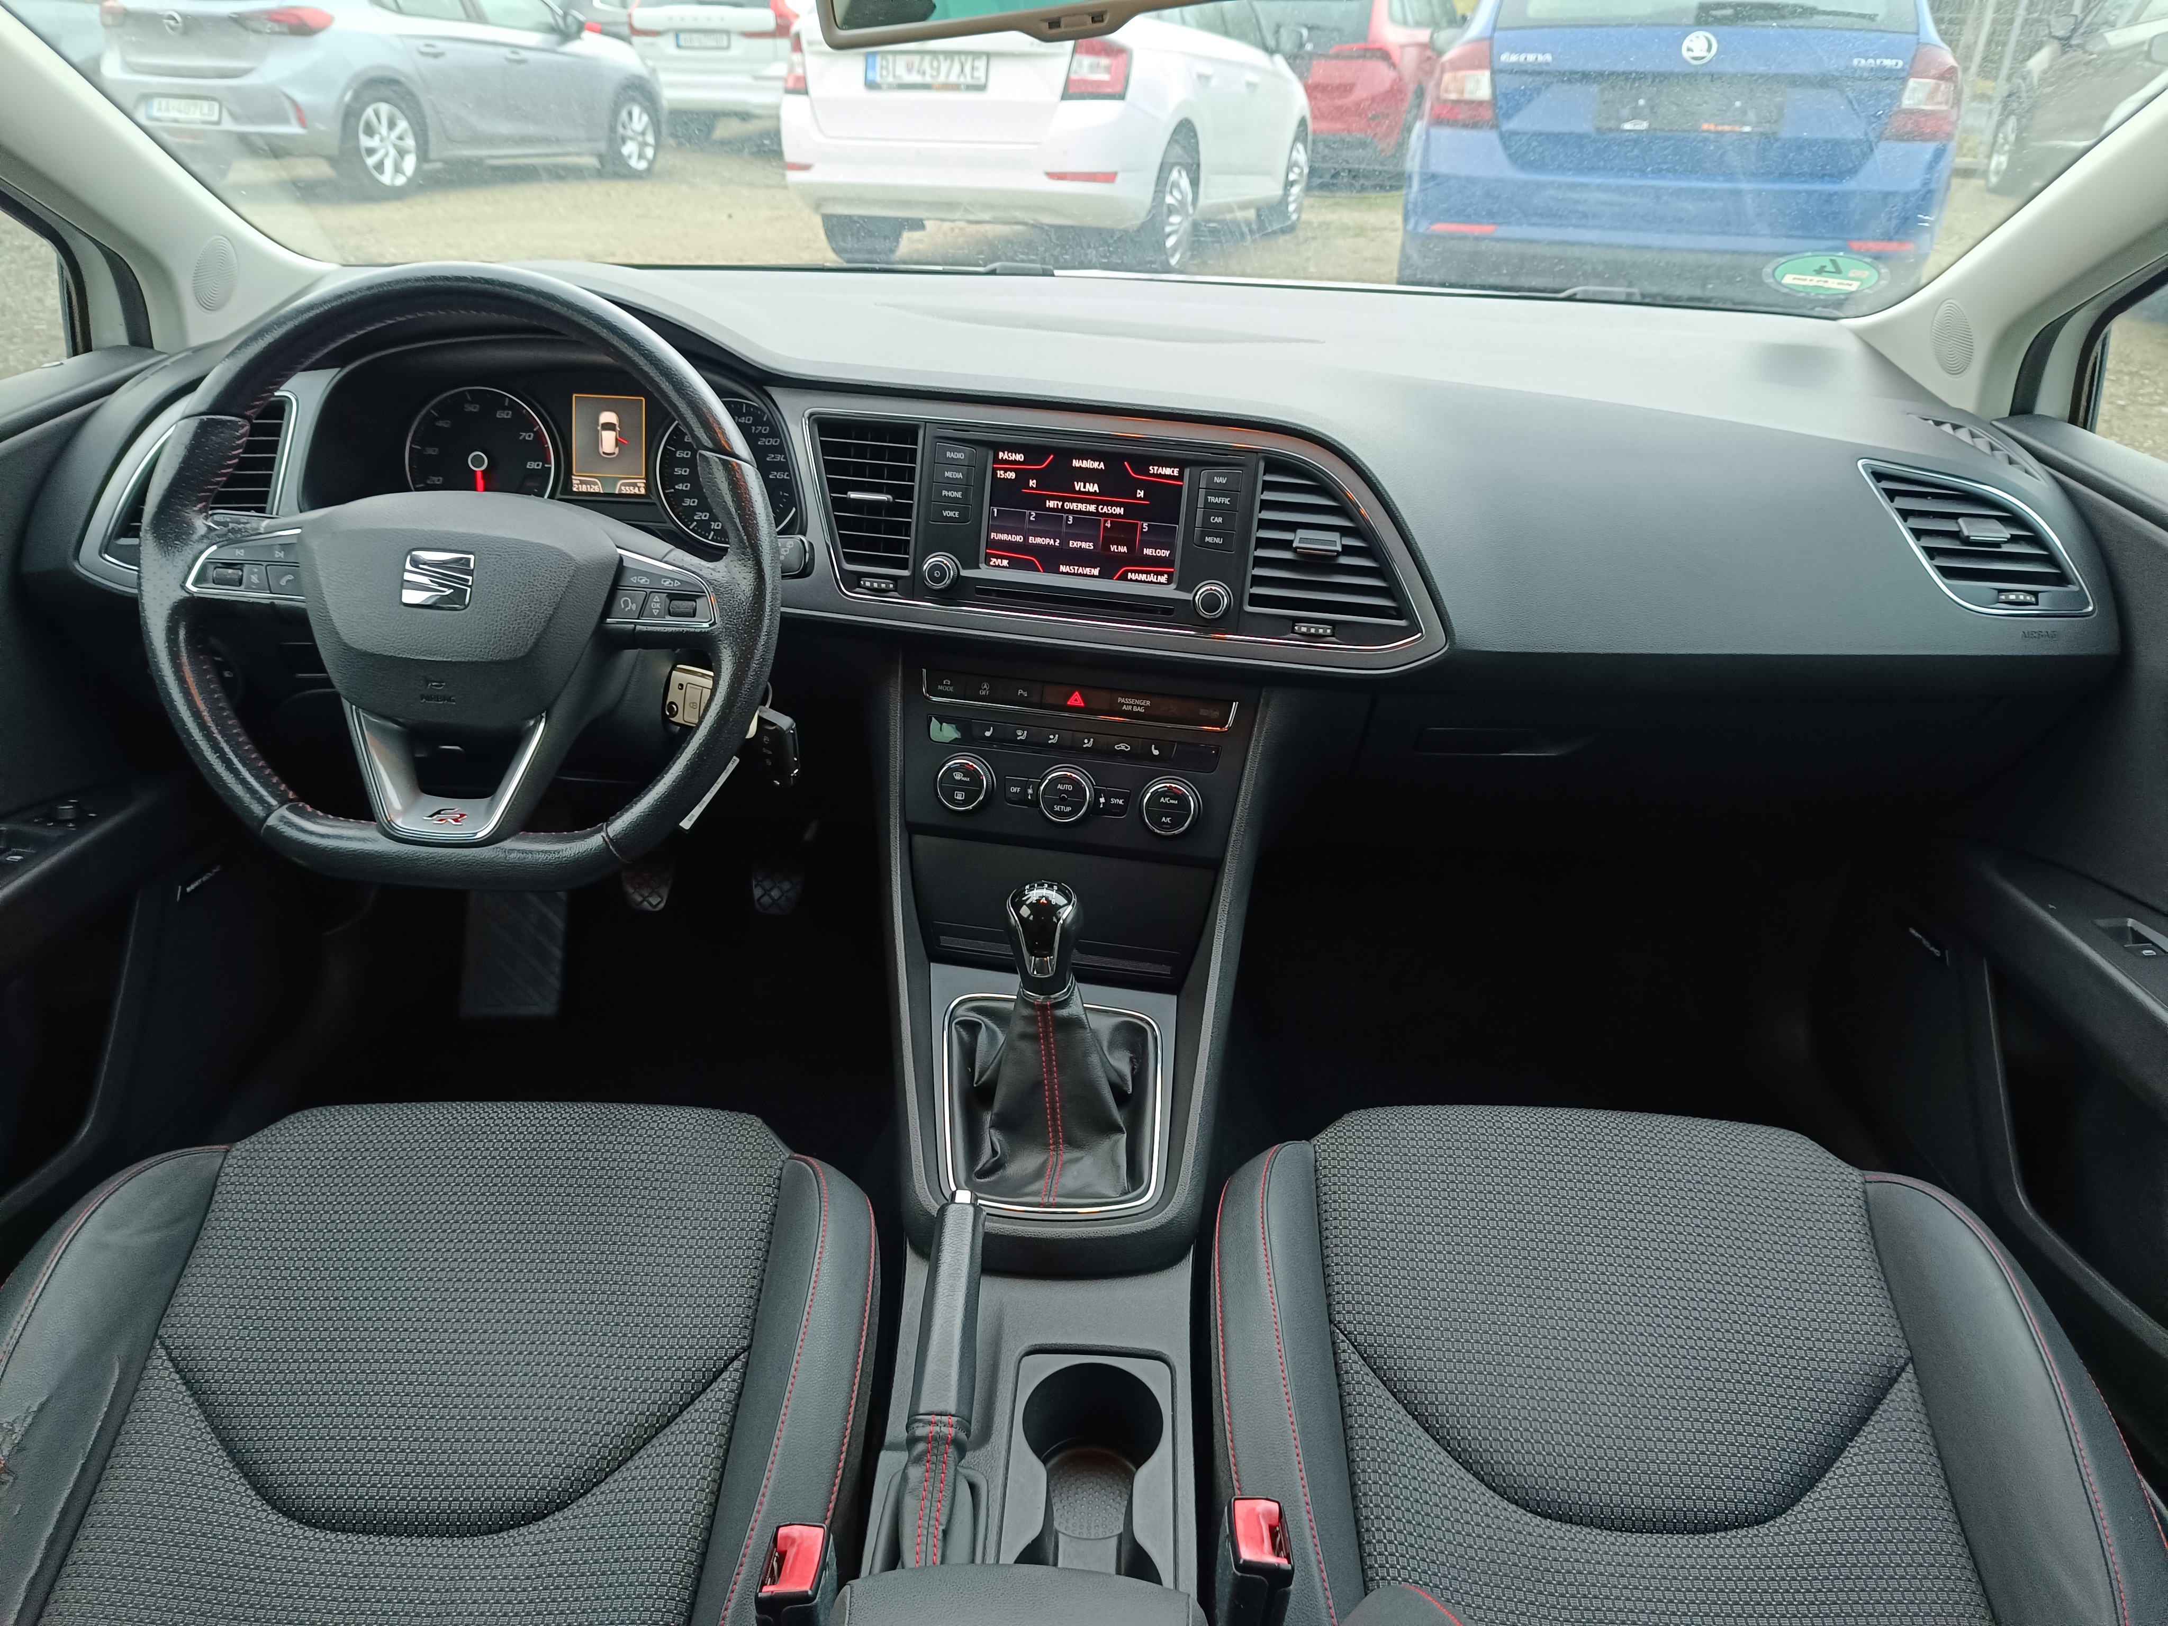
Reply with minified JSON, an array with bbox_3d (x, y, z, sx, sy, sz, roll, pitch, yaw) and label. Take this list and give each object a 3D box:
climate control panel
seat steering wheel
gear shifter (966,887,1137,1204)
[{"bbox_3d":[-0.007,-0.036,1.060,0.225,0.110,0.035,7,3,8],"label":"climate control panel"},{"bbox_3d":[-0.361,-0.138,0.885,0.372,0.360,0.090,2,3,-1],"label":"seat steering wheel"},{"bbox_3d":[-0.021,0.127,0.900,0.108,0.148,0.130,2,36,0],"label":"gear shifter"}]

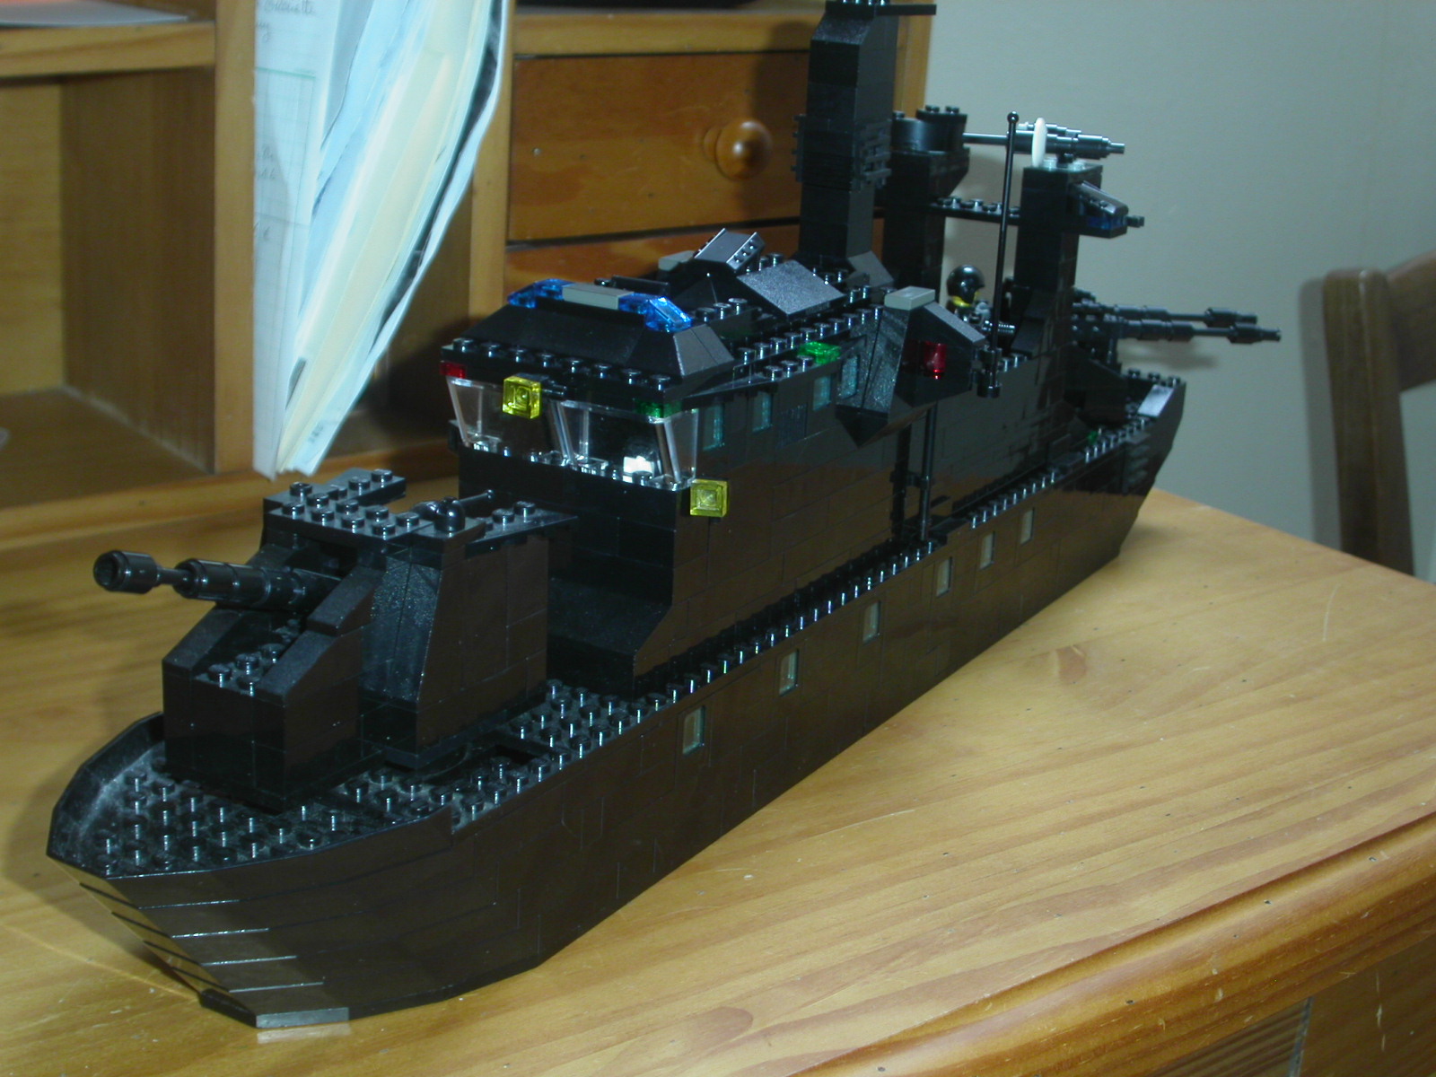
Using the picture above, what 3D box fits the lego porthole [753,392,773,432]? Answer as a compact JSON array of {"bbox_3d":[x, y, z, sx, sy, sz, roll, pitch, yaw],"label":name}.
[{"bbox_3d":[0.011,-0.032,0.524,0.004,0.011,0.010,14,21,28],"label":"lego porthole"}]

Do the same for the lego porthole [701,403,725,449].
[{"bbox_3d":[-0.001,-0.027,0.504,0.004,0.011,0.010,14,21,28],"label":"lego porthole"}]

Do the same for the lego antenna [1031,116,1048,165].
[{"bbox_3d":[0.105,-0.130,0.675,0.005,0.016,0.014,6,19,8],"label":"lego antenna"}]

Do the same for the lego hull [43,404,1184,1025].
[{"bbox_3d":[0.010,0.022,0.611,0.080,0.055,0.514,14,21,28],"label":"lego hull"}]

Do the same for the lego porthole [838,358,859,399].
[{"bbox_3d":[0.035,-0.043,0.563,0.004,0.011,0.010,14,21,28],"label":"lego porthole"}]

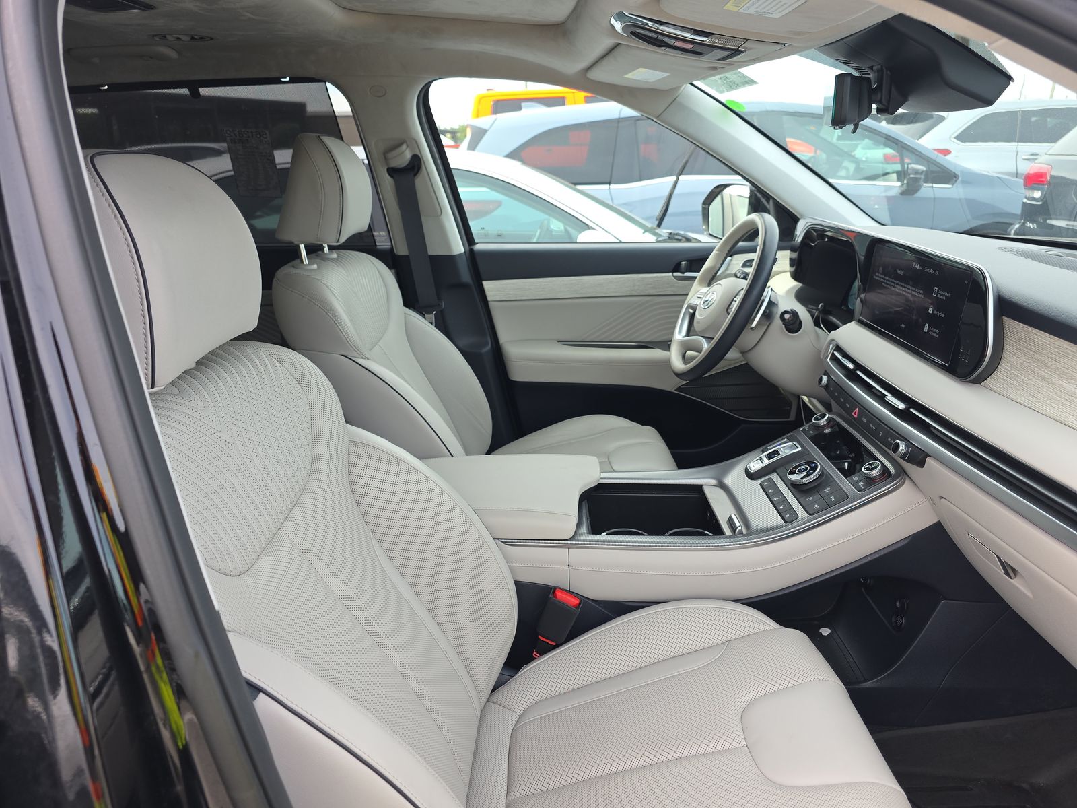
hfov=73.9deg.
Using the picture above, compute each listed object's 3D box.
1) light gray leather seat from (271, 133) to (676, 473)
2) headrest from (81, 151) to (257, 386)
[{"bbox_3d":[-0.079,-0.070,1.526,0.810,0.960,0.550,0,19,2],"label":"light gray leather seat"},{"bbox_3d":[-0.370,-0.136,0.679,0.130,0.200,0.265,-3,19,3],"label":"headrest"}]

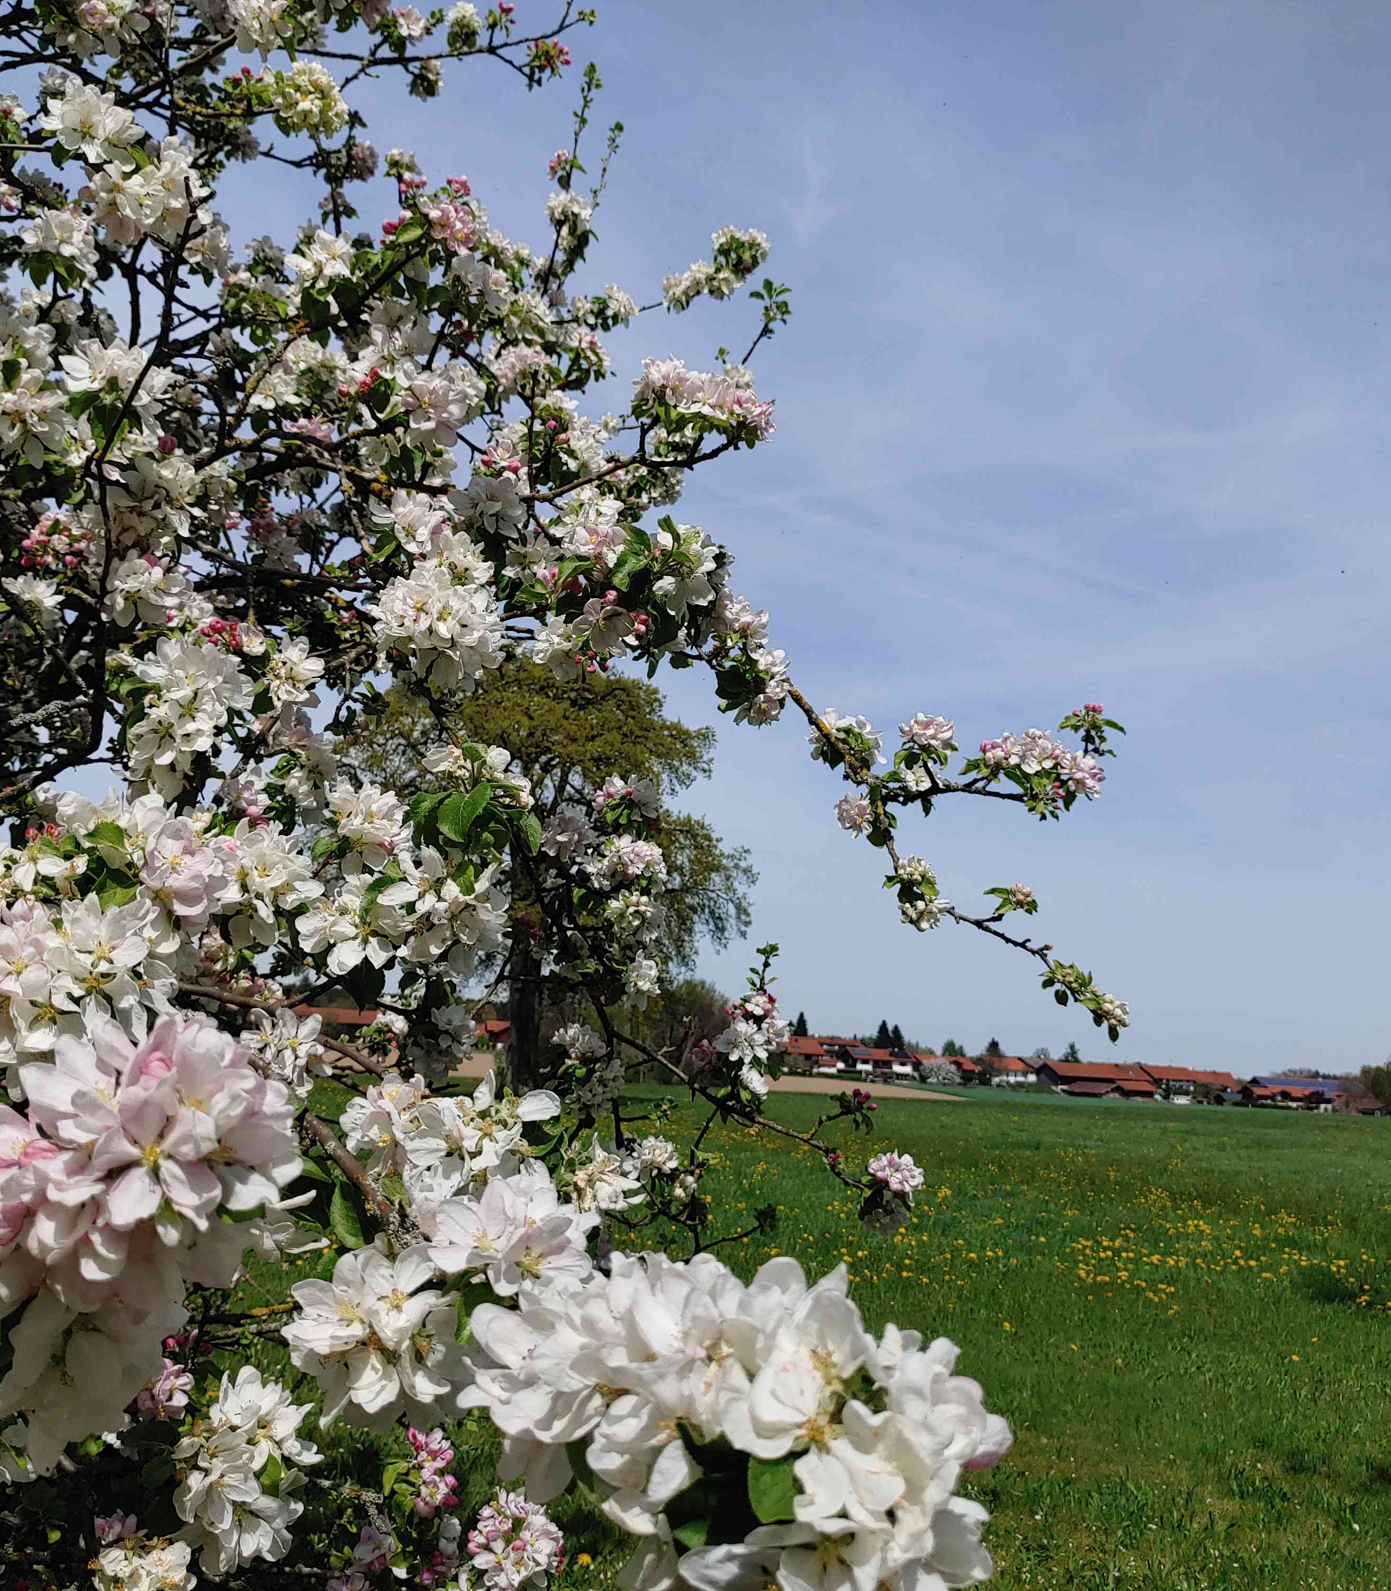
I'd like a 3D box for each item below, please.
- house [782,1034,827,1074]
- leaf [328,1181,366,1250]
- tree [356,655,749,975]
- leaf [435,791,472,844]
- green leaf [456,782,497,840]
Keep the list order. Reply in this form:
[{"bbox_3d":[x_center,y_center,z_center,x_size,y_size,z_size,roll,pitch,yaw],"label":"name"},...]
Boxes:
[{"bbox_3d":[19.503,48.835,300.000,10.500,7.300,9.000,6,-10,-23],"label":"house"},{"bbox_3d":[-0.149,0.179,0.680,0.011,0.031,0.009,-19,0,-22],"label":"leaf"},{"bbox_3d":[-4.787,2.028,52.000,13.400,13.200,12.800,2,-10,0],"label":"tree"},{"bbox_3d":[-0.129,0.013,0.860,0.019,0.028,0.011,-4,0,-10],"label":"leaf"},{"bbox_3d":[-0.118,0.009,0.860,0.016,0.034,0.011,18,0,-2],"label":"green leaf"}]

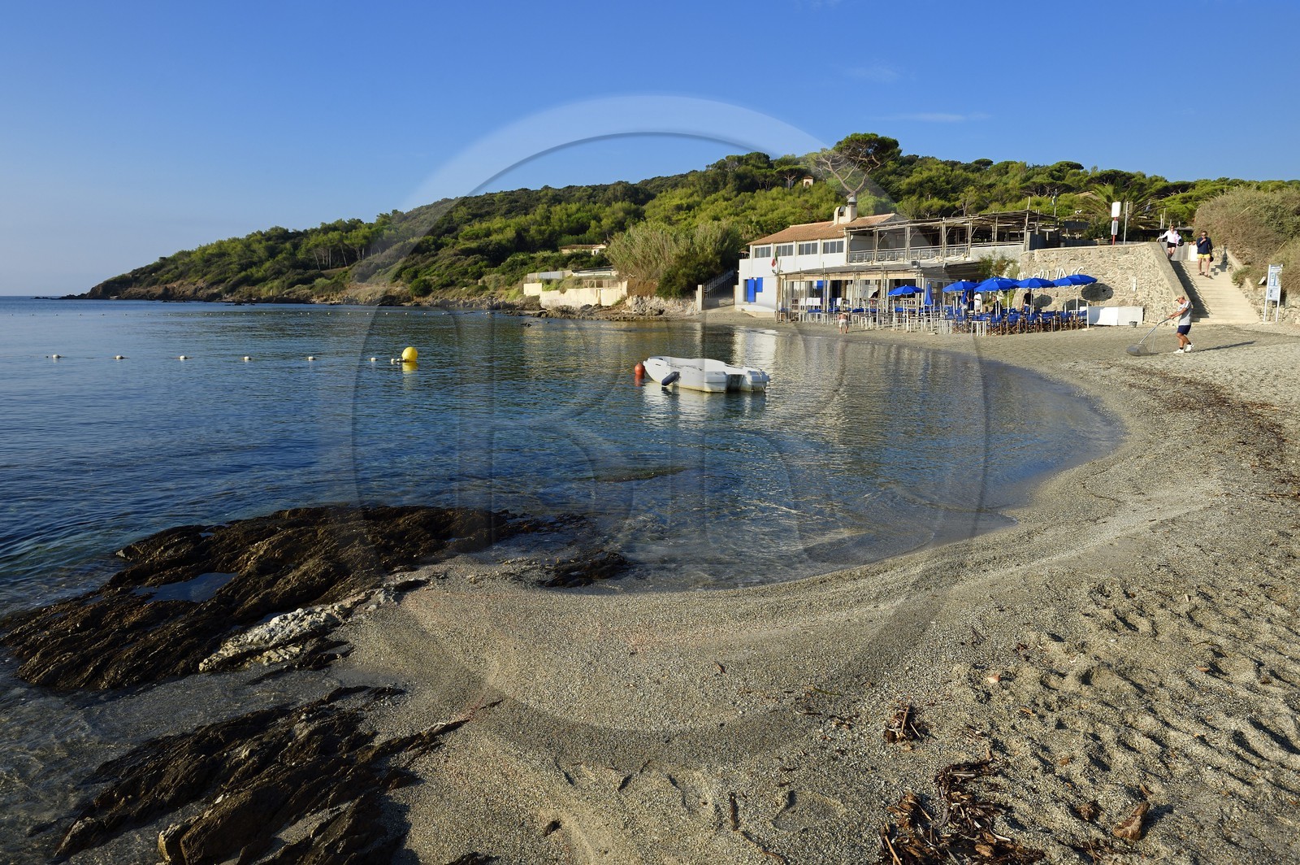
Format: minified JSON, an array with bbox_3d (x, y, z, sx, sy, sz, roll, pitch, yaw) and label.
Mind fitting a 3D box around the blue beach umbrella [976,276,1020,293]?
[{"bbox_3d":[14.358,-5.326,35.909,1.850,2.200,1.850,0,9,0],"label":"blue beach umbrella"}]

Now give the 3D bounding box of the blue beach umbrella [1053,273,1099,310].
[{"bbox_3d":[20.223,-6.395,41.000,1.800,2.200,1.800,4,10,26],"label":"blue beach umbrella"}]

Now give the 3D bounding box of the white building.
[{"bbox_3d":[16.416,-11.787,59.034,8.500,8.000,21.000,-7,11,-36],"label":"white building"}]

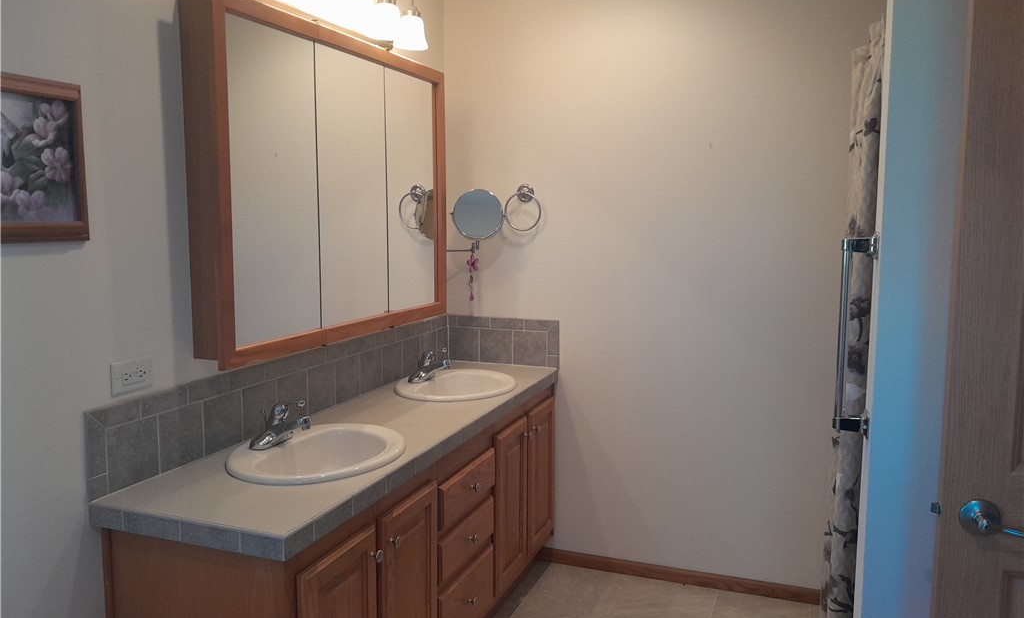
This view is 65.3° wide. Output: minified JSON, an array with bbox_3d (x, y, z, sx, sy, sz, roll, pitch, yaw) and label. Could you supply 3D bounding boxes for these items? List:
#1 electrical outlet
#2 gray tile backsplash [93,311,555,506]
[{"bbox_3d":[-0.860,0.153,1.815,0.008,0.073,0.116,3,7,20],"label":"electrical outlet"},{"bbox_3d":[-0.358,0.233,2.478,0.499,0.202,1.834,3,7,20],"label":"gray tile backsplash"}]

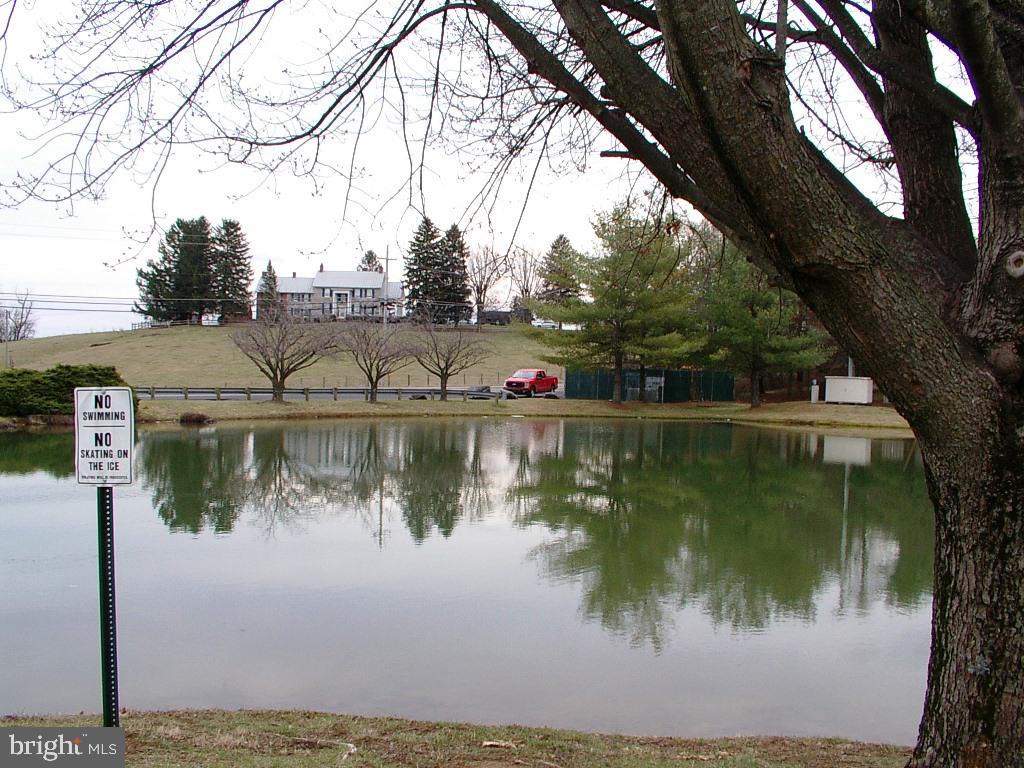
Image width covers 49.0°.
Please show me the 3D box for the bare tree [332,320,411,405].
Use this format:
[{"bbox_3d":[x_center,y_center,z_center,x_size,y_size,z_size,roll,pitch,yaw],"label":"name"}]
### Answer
[{"bbox_3d":[-6.642,-1.063,54.300,4.000,4.000,4.000,2,1,0],"label":"bare tree"}]

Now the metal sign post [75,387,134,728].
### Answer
[{"bbox_3d":[-1.874,0.829,5.220,0.305,1.640,0.060,-1,1,13],"label":"metal sign post"}]

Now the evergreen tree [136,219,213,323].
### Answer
[{"bbox_3d":[-52.985,-18.187,177.000,12.100,16.400,11.000,2,1,0],"label":"evergreen tree"}]

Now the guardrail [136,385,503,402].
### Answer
[{"bbox_3d":[-11.058,0.648,66.000,21.700,0.760,0.500,1,1,-8],"label":"guardrail"}]

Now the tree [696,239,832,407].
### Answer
[{"bbox_3d":[14.990,-3.666,67.000,8.200,10.100,8.000,2,1,0],"label":"tree"}]

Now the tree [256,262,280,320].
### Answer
[{"bbox_3d":[-39.858,-15.305,184.000,4.000,9.800,4.000,2,1,0],"label":"tree"}]

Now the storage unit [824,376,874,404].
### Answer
[{"bbox_3d":[18.883,0.363,62.800,2.300,1.470,1.150,2,1,33],"label":"storage unit"}]

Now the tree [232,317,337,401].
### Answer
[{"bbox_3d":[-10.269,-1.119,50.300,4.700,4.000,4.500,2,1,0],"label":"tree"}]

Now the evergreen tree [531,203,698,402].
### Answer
[{"bbox_3d":[6.307,-4.966,68.500,10.200,12.200,9.800,2,1,0],"label":"evergreen tree"}]

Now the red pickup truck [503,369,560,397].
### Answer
[{"bbox_3d":[1.459,-0.178,80.000,2.030,1.950,5.750,2,3,22],"label":"red pickup truck"}]

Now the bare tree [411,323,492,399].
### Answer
[{"bbox_3d":[-3.160,-1.147,57.300,4.200,4.000,4.100,2,1,0],"label":"bare tree"}]

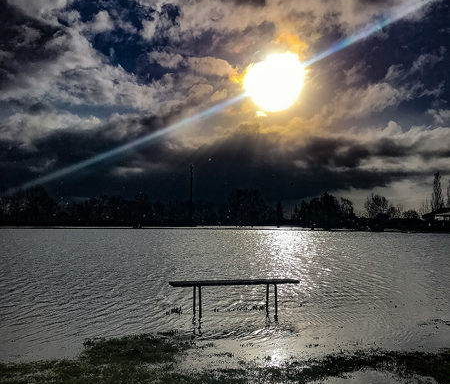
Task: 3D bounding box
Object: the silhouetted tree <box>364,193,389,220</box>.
[{"bbox_3d":[31.218,3.606,100.000,4.945,7.006,4.945,0,-3,0],"label":"silhouetted tree"}]

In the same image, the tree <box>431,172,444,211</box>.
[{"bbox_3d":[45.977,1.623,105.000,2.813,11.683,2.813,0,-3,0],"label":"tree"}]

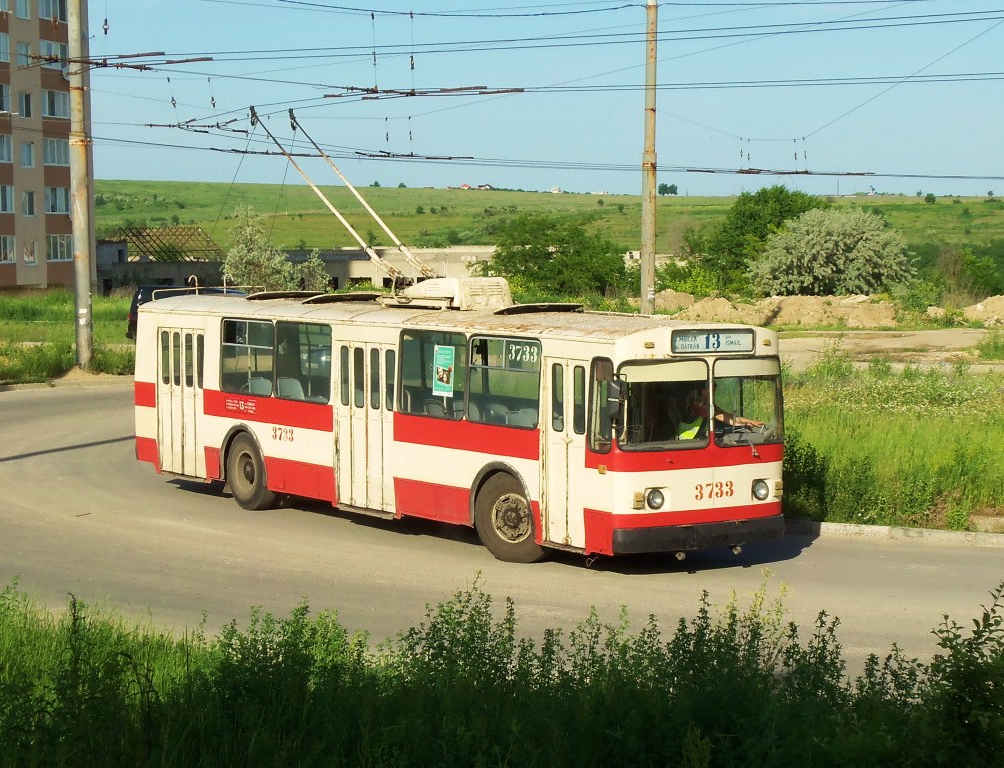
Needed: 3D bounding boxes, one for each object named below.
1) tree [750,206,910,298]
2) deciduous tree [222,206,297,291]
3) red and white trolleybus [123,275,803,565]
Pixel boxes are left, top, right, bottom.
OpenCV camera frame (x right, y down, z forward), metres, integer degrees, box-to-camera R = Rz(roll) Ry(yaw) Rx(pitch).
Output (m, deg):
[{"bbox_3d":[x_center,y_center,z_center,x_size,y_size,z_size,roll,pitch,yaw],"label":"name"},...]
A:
[{"bbox_3d":[15.450,-5.960,86.000,7.600,4.600,7.200,0,5,0],"label":"tree"},{"bbox_3d":[-10.580,-5.450,80.000,3.300,4.600,3.200,0,5,0],"label":"deciduous tree"},{"bbox_3d":[-1.200,0.200,24.850,2.500,3.330,11.600,-3,6,-39],"label":"red and white trolleybus"}]

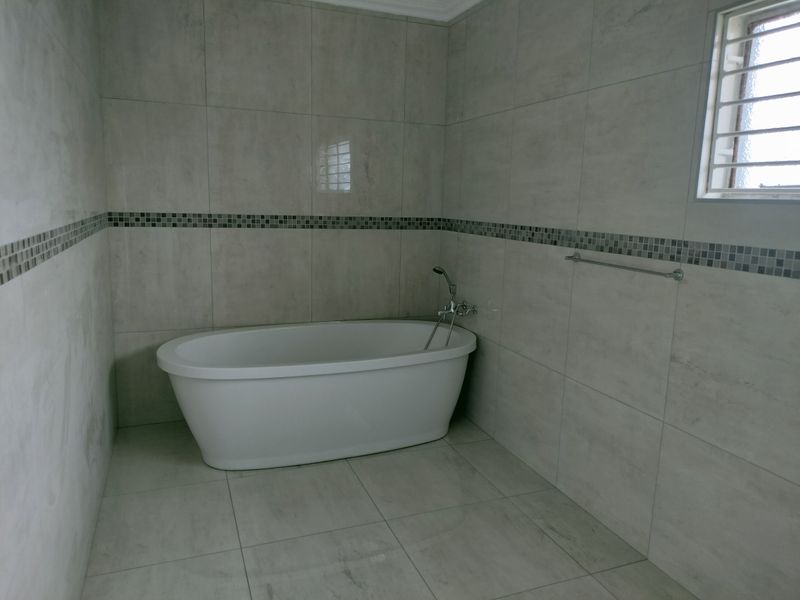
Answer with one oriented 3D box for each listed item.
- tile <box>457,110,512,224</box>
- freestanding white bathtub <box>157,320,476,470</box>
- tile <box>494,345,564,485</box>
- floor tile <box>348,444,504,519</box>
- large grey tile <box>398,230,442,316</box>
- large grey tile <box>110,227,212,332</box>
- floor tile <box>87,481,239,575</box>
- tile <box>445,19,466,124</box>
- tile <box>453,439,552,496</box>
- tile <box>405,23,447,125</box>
[{"bbox_3d":[0.486,-0.749,3.573,0.010,0.599,0.602,-2,10,-20],"label":"tile"},{"bbox_3d":[-0.401,0.495,3.491,1.740,0.585,0.910,-3,10,-25],"label":"freestanding white bathtub"},{"bbox_3d":[0.657,0.584,3.216,0.013,0.561,0.614,-2,10,-20],"label":"tile"},{"bbox_3d":[0.113,0.879,3.058,0.600,0.012,0.605,-2,10,-20],"label":"floor tile"},{"bbox_3d":[0.140,-0.166,4.137,0.282,0.594,0.010,-2,10,-20],"label":"large grey tile"},{"bbox_3d":[-1.366,-0.116,3.589,0.543,0.593,0.013,-2,10,-20],"label":"large grey tile"},{"bbox_3d":[-0.974,0.926,2.604,0.529,0.010,0.603,-2,10,-22],"label":"floor tile"},{"bbox_3d":[0.353,-1.410,3.886,0.012,0.596,0.242,-2,10,-20],"label":"tile"},{"bbox_3d":[0.509,0.861,3.227,0.277,0.012,0.605,-2,10,-20],"label":"tile"},{"bbox_3d":[0.170,-1.421,3.928,0.286,0.591,0.013,-2,10,-20],"label":"tile"}]

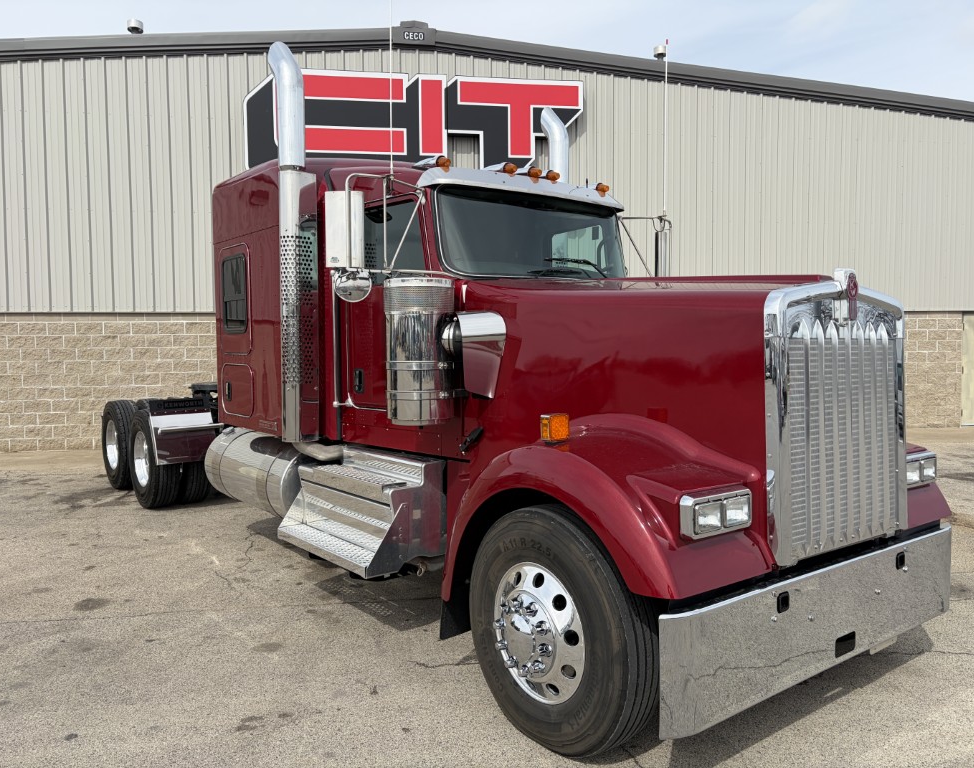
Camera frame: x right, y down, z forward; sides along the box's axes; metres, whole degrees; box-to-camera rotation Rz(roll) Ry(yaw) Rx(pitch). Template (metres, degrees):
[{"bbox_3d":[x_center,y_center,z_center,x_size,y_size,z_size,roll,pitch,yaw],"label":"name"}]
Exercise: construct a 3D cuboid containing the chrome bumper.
[{"bbox_3d":[1.575,1.007,3.487,2.380,0.460,0.150,-2,3,-38],"label":"chrome bumper"}]

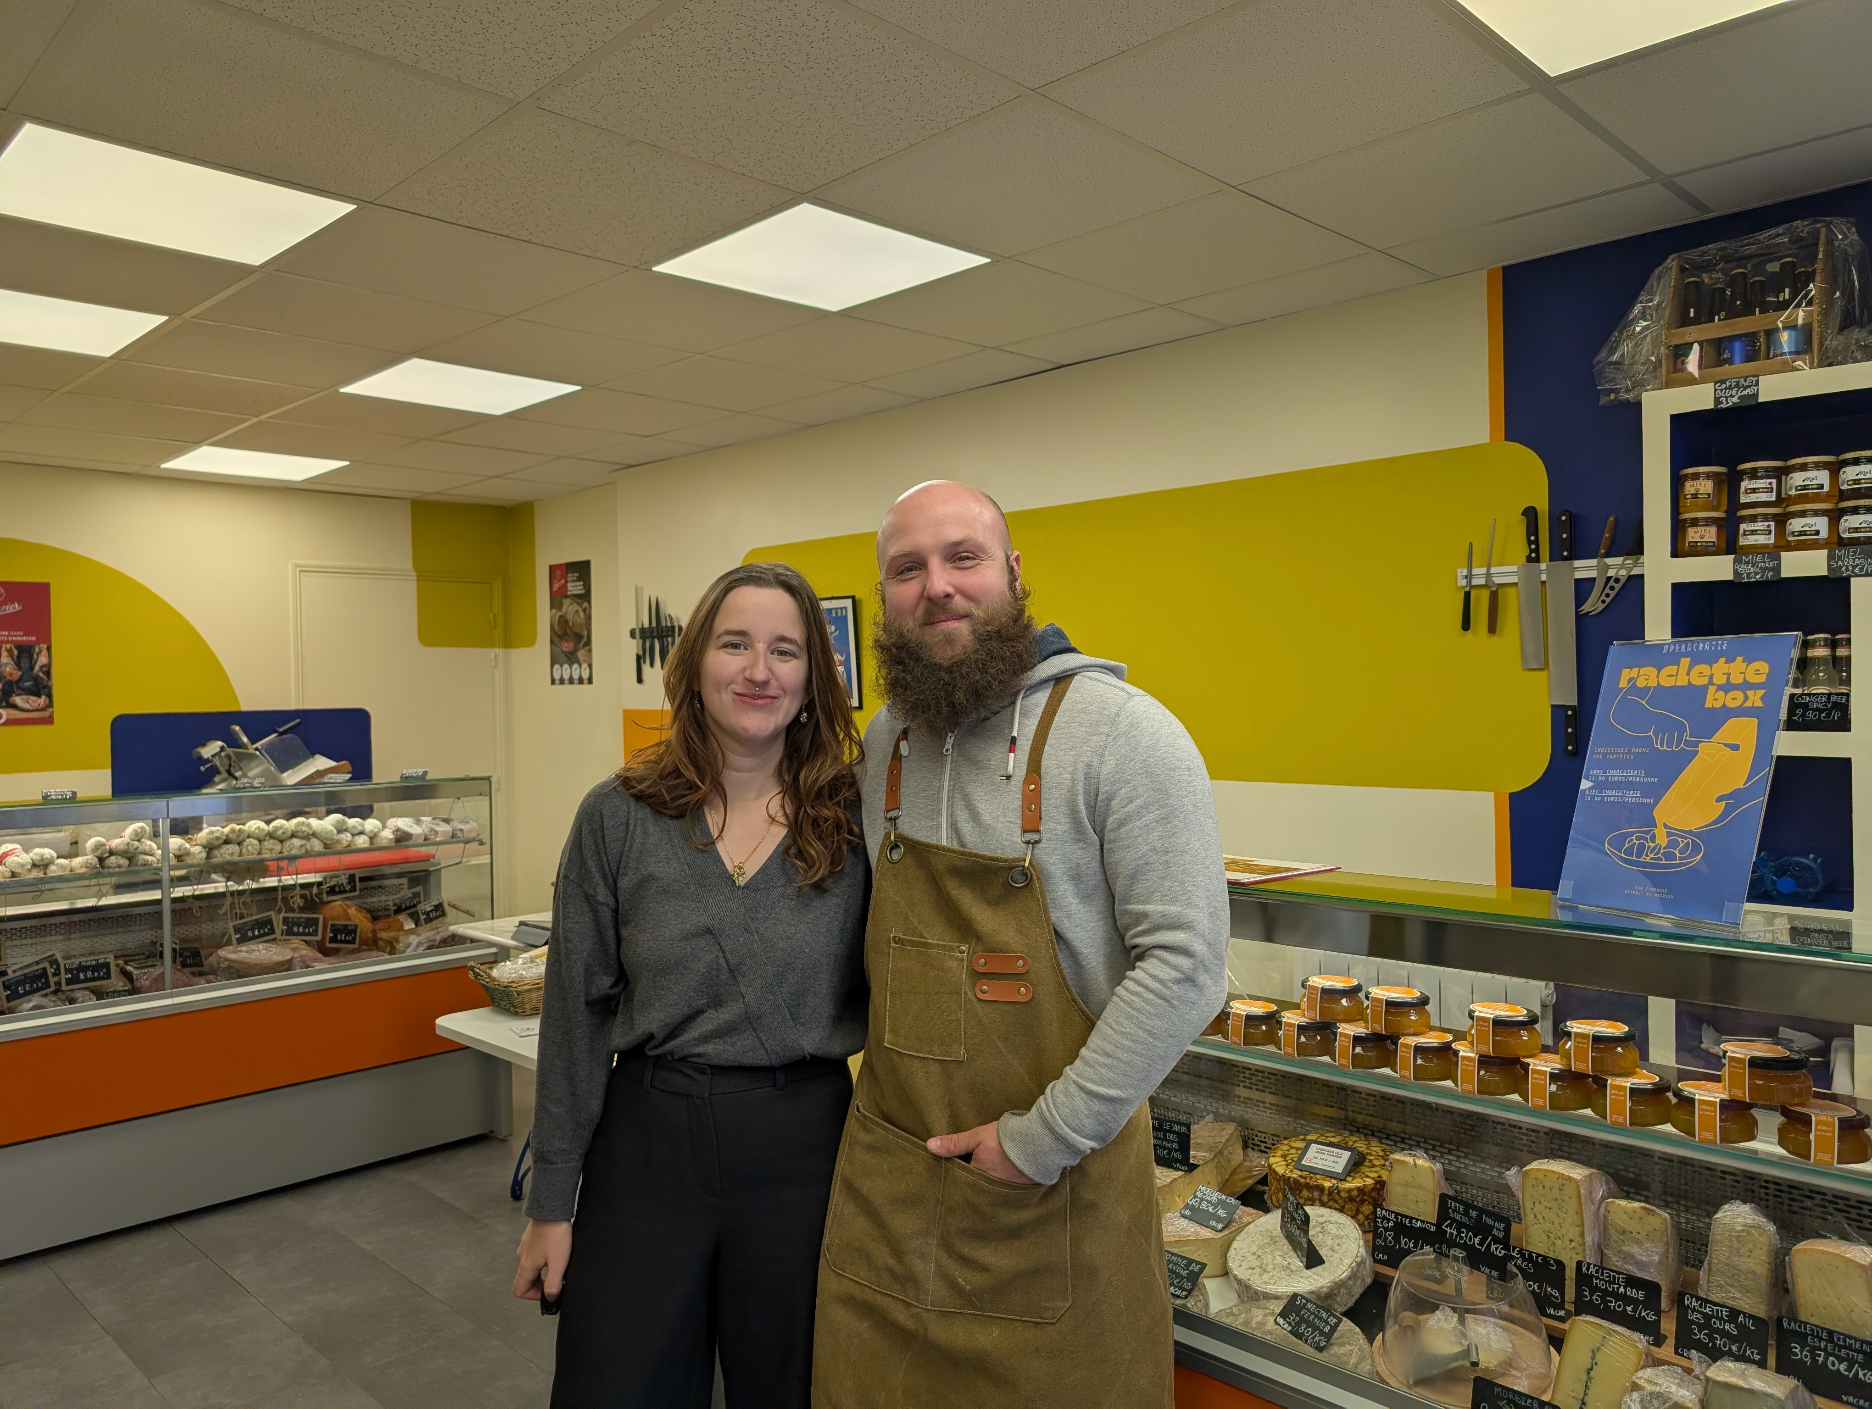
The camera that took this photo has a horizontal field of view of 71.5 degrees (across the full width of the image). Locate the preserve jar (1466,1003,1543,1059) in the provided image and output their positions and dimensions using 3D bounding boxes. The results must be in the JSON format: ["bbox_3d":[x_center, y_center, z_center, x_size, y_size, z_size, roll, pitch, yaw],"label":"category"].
[{"bbox_3d":[0.653,0.375,1.494,0.076,0.045,0.076,-1,1,0],"label":"preserve jar"}]

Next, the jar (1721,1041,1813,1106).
[{"bbox_3d":[0.844,0.374,1.319,0.076,0.045,0.076,-1,1,0],"label":"jar"}]

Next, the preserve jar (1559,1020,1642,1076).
[{"bbox_3d":[0.723,0.374,1.416,0.078,0.046,0.078,-1,1,0],"label":"preserve jar"}]

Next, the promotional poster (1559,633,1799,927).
[{"bbox_3d":[0.777,0.074,1.375,0.010,0.301,0.212,20,-9,-28],"label":"promotional poster"}]

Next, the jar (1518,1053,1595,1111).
[{"bbox_3d":[0.685,0.417,1.436,0.076,0.045,0.076,-1,1,0],"label":"jar"}]

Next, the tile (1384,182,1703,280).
[{"bbox_3d":[1.345,-1.058,2.906,0.598,0.018,0.295,0,1,44],"label":"tile"}]

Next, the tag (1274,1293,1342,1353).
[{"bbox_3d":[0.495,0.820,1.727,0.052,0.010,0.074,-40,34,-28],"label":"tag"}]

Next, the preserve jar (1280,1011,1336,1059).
[{"bbox_3d":[0.472,0.419,1.656,0.075,0.046,0.075,-1,1,0],"label":"preserve jar"}]

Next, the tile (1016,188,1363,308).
[{"bbox_3d":[0.606,-1.073,3.075,0.600,0.020,0.600,0,1,45],"label":"tile"}]

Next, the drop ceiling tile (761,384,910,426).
[{"bbox_3d":[-0.365,-1.062,4.608,0.596,0.015,0.342,0,2,44],"label":"drop ceiling tile"}]

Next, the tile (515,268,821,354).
[{"bbox_3d":[-0.697,-1.027,3.413,0.598,0.018,0.598,0,1,44],"label":"tile"}]

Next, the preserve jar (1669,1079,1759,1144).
[{"bbox_3d":[0.798,0.418,1.332,0.078,0.046,0.078,-1,1,0],"label":"preserve jar"}]

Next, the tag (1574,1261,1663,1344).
[{"bbox_3d":[0.873,0.760,1.656,0.098,0.075,0.030,0,2,44],"label":"tag"}]

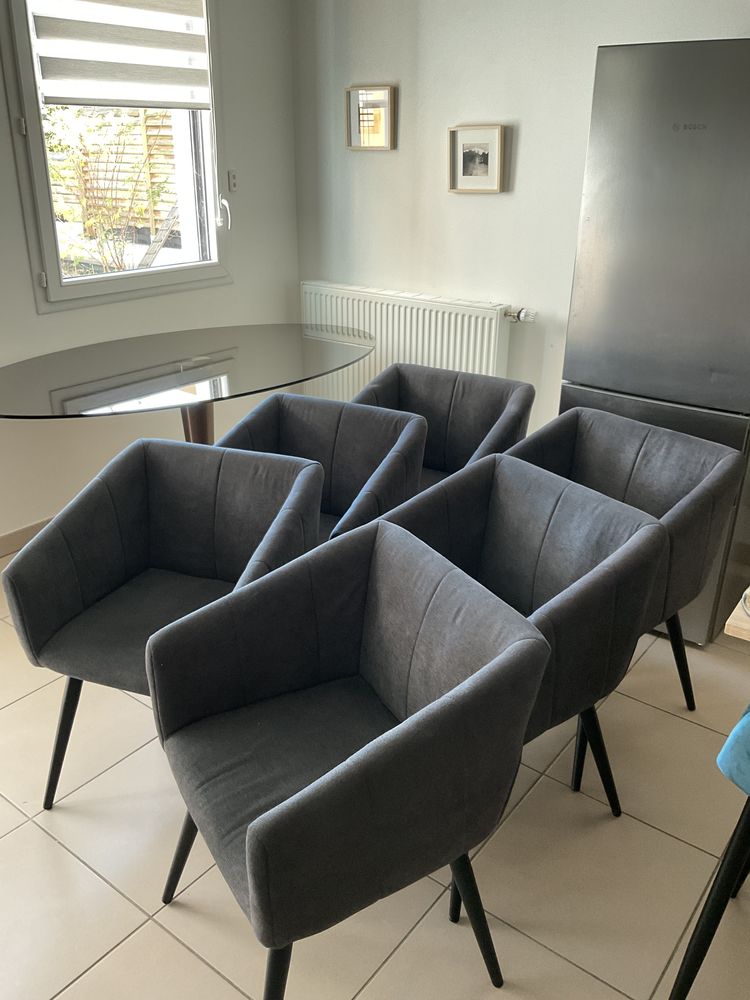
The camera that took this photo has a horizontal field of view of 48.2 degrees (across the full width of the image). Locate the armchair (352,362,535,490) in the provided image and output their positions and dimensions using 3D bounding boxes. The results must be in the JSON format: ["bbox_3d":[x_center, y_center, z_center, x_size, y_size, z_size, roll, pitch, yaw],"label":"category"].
[{"bbox_3d":[0.144,0.018,2.856,0.589,0.810,0.585,15,27,30],"label":"armchair"}]

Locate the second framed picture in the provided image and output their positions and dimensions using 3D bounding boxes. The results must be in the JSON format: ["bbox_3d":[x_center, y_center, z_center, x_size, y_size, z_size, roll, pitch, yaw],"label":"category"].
[{"bbox_3d":[0.423,-1.430,3.522,0.250,0.253,0.042,17,29,34],"label":"second framed picture"}]

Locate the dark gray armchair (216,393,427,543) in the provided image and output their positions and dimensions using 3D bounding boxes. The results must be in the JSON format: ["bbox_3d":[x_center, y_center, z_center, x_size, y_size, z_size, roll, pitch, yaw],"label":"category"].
[{"bbox_3d":[-0.228,0.174,2.492,0.589,0.810,0.585,13,26,26],"label":"dark gray armchair"}]

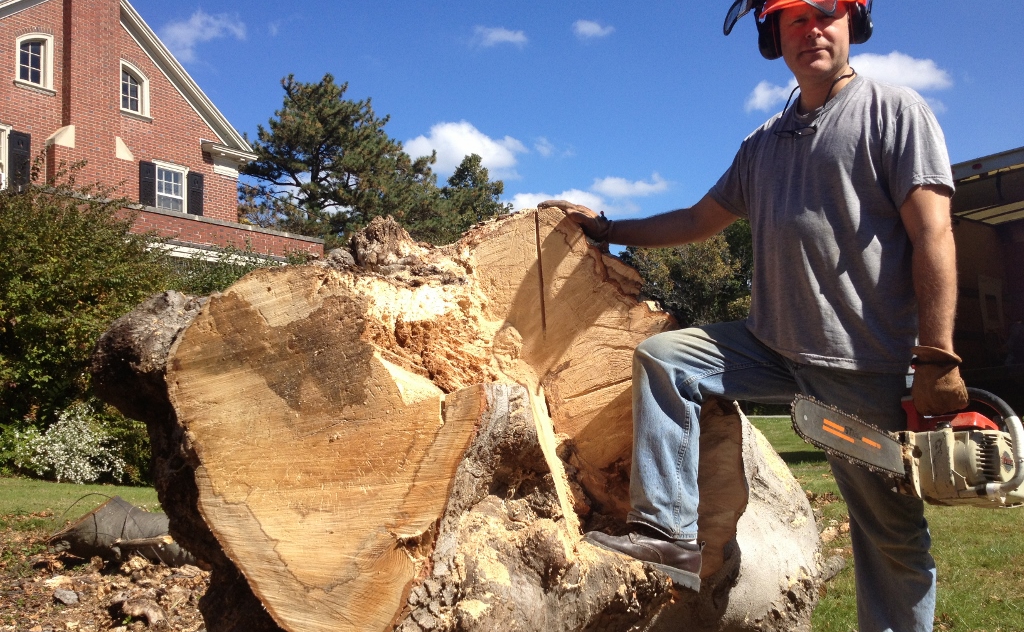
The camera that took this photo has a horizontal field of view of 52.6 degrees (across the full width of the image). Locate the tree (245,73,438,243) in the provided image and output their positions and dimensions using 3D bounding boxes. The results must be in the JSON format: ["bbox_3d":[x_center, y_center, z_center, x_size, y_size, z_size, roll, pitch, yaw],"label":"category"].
[{"bbox_3d":[-6.541,-2.617,39.441,7.700,13.480,7.500,-1,-5,-9],"label":"tree"}]

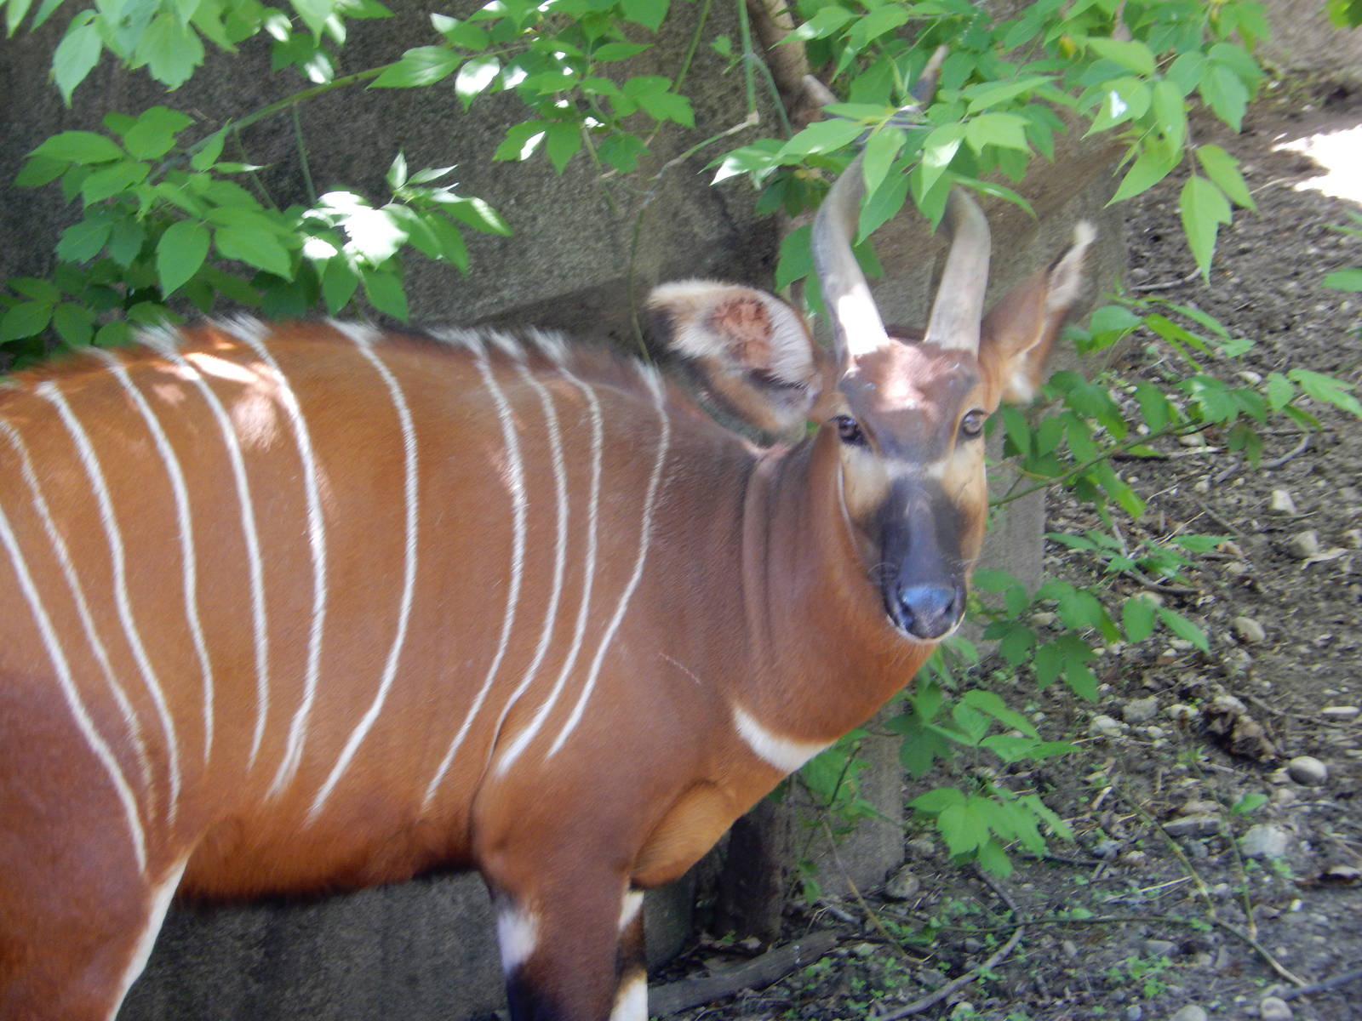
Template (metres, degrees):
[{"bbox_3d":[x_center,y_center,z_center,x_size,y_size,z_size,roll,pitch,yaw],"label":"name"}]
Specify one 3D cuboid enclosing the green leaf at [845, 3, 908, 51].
[{"bbox_3d":[0.218,-0.538,11.700,0.083,0.016,0.043,-28,49,-15],"label":"green leaf"}]

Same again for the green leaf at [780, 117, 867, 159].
[{"bbox_3d":[0.158,-0.416,11.800,0.112,0.014,0.043,-23,53,-18],"label":"green leaf"}]

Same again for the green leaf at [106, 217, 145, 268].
[{"bbox_3d":[-0.634,-0.306,12.000,0.045,0.057,0.030,0,9,0],"label":"green leaf"}]

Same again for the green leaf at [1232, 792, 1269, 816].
[{"bbox_3d":[0.705,0.363,13.000,0.050,0.016,0.029,-22,50,-10],"label":"green leaf"}]

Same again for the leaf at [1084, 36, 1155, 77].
[{"bbox_3d":[0.489,-0.506,11.700,0.088,0.016,0.042,27,50,-5],"label":"leaf"}]

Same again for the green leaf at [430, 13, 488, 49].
[{"bbox_3d":[-0.249,-0.538,11.800,0.065,0.041,0.030,0,9,0],"label":"green leaf"}]

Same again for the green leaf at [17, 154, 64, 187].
[{"bbox_3d":[-0.774,-0.411,12.700,0.074,0.042,0.014,-28,-26,-15],"label":"green leaf"}]

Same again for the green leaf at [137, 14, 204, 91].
[{"bbox_3d":[-0.568,-0.511,11.700,0.076,0.085,0.030,0,9,0],"label":"green leaf"}]

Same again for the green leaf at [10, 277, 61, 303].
[{"bbox_3d":[-0.738,-0.252,12.000,0.058,0.029,0.030,0,9,0],"label":"green leaf"}]

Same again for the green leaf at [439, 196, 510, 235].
[{"bbox_3d":[-0.238,-0.342,12.200,0.094,0.022,0.040,27,51,17],"label":"green leaf"}]

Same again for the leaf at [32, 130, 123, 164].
[{"bbox_3d":[-0.701,-0.422,12.200,0.109,0.016,0.051,-1,45,-5],"label":"leaf"}]

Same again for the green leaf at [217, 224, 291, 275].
[{"bbox_3d":[-0.496,-0.301,12.200,0.117,0.022,0.056,34,54,20],"label":"green leaf"}]

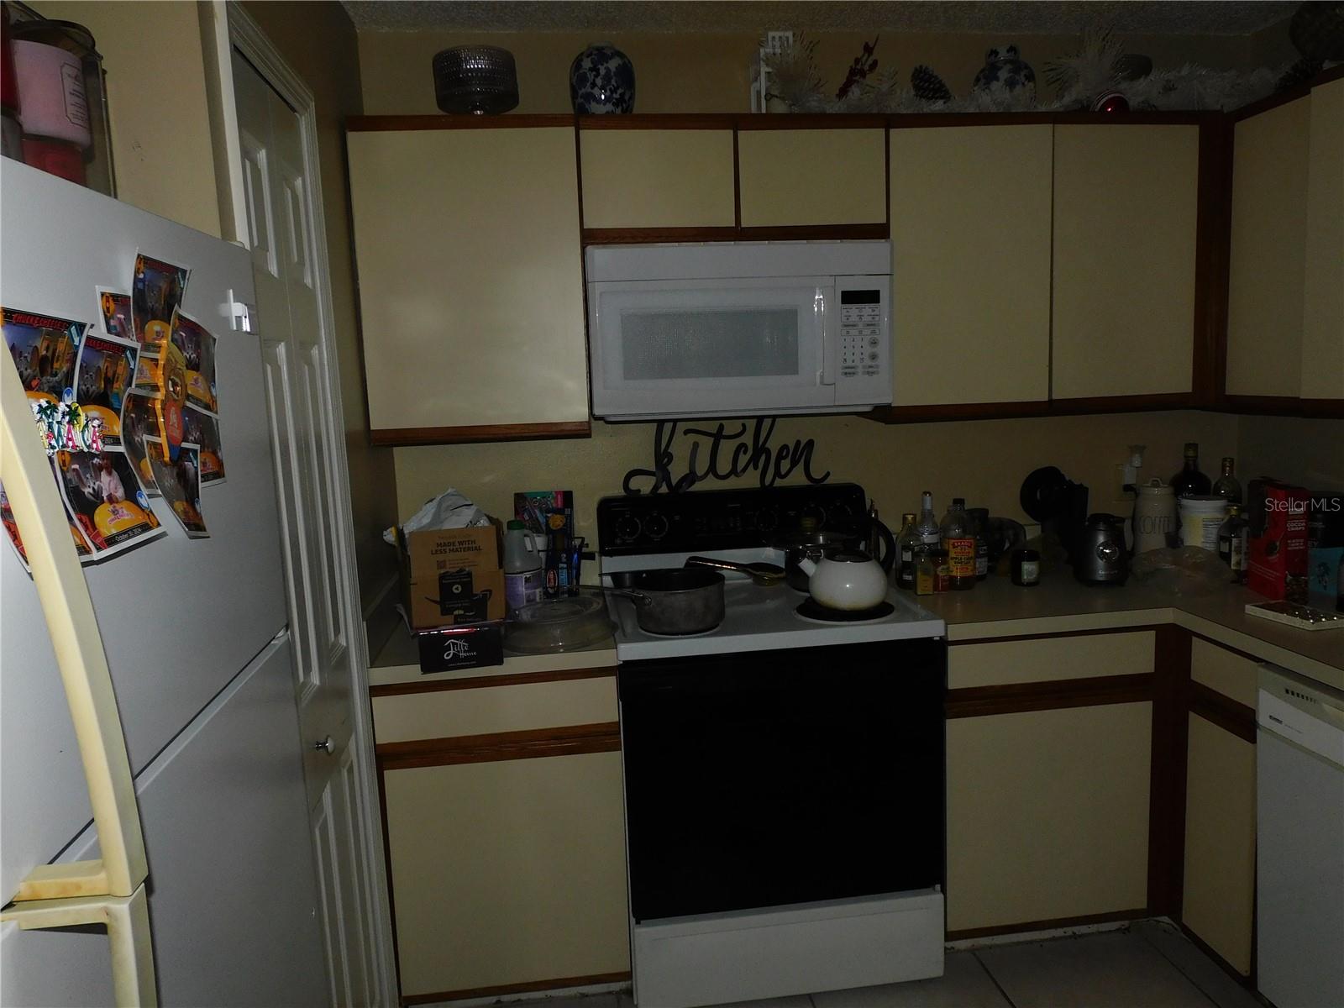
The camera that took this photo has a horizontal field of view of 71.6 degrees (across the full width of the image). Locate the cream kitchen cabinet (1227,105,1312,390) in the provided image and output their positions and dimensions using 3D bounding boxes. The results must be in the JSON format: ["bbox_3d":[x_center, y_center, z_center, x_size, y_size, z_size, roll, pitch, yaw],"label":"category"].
[{"bbox_3d":[1.600,-0.616,2.299,0.300,0.710,0.270,-3,8,-7],"label":"cream kitchen cabinet"}]

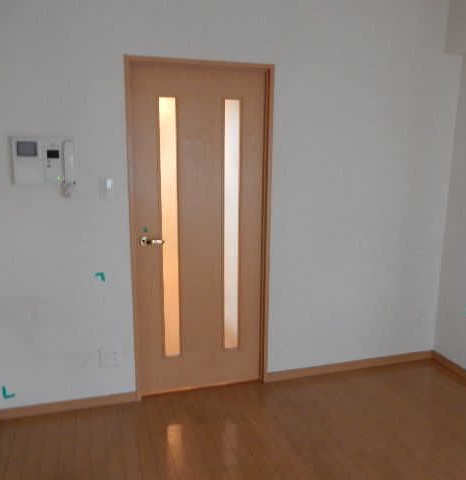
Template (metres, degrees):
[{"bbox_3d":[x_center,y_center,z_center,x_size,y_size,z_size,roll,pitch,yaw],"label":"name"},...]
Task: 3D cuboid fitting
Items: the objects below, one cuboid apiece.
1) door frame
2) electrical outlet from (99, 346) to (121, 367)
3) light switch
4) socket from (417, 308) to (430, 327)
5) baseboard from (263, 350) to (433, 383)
[{"bbox_3d":[-0.179,-0.017,2.699,0.800,1.940,0.070,-3,12,-16],"label":"door frame"},{"bbox_3d":[-0.706,0.671,2.649,0.117,0.120,0.012,-3,12,-16],"label":"electrical outlet"},{"bbox_3d":[-0.675,-0.279,2.469,0.072,0.120,0.014,-3,12,-16],"label":"light switch"},{"bbox_3d":[1.337,0.554,3.249,0.075,0.122,0.012,-3,12,-16],"label":"socket"},{"bbox_3d":[0.830,0.859,3.154,1.280,0.063,0.015,-3,12,-16],"label":"baseboard"}]

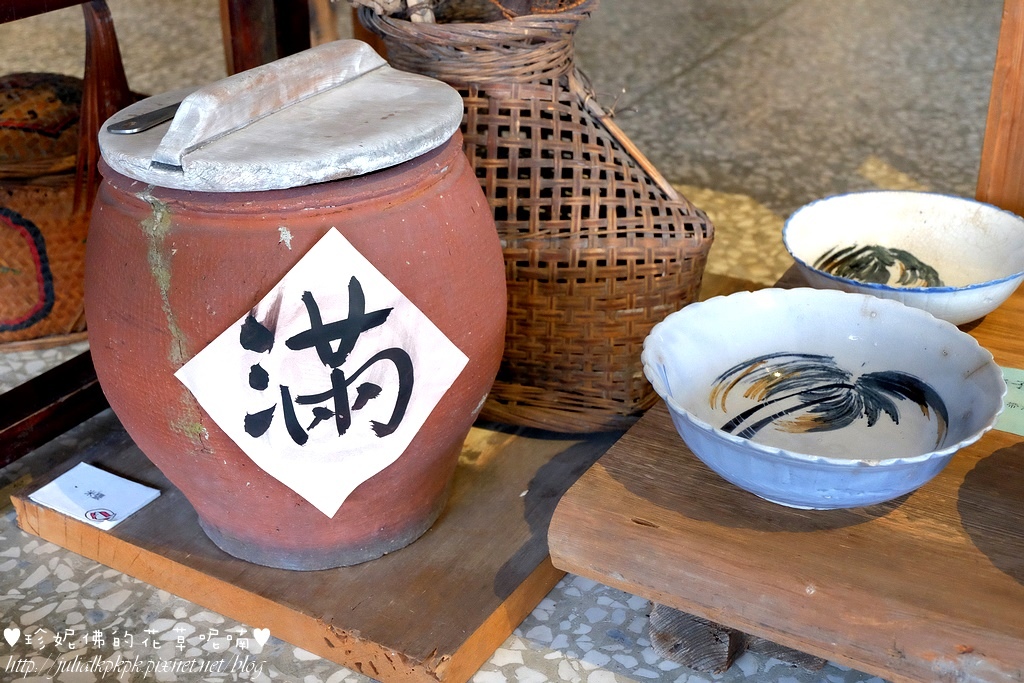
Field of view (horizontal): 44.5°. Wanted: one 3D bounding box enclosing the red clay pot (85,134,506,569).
[{"bbox_3d":[-0.161,-0.016,0.964,0.316,0.321,0.316,0,28,0],"label":"red clay pot"}]

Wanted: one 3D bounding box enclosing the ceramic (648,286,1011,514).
[{"bbox_3d":[0.222,0.050,0.915,0.252,0.078,0.252,0,28,0],"label":"ceramic"}]

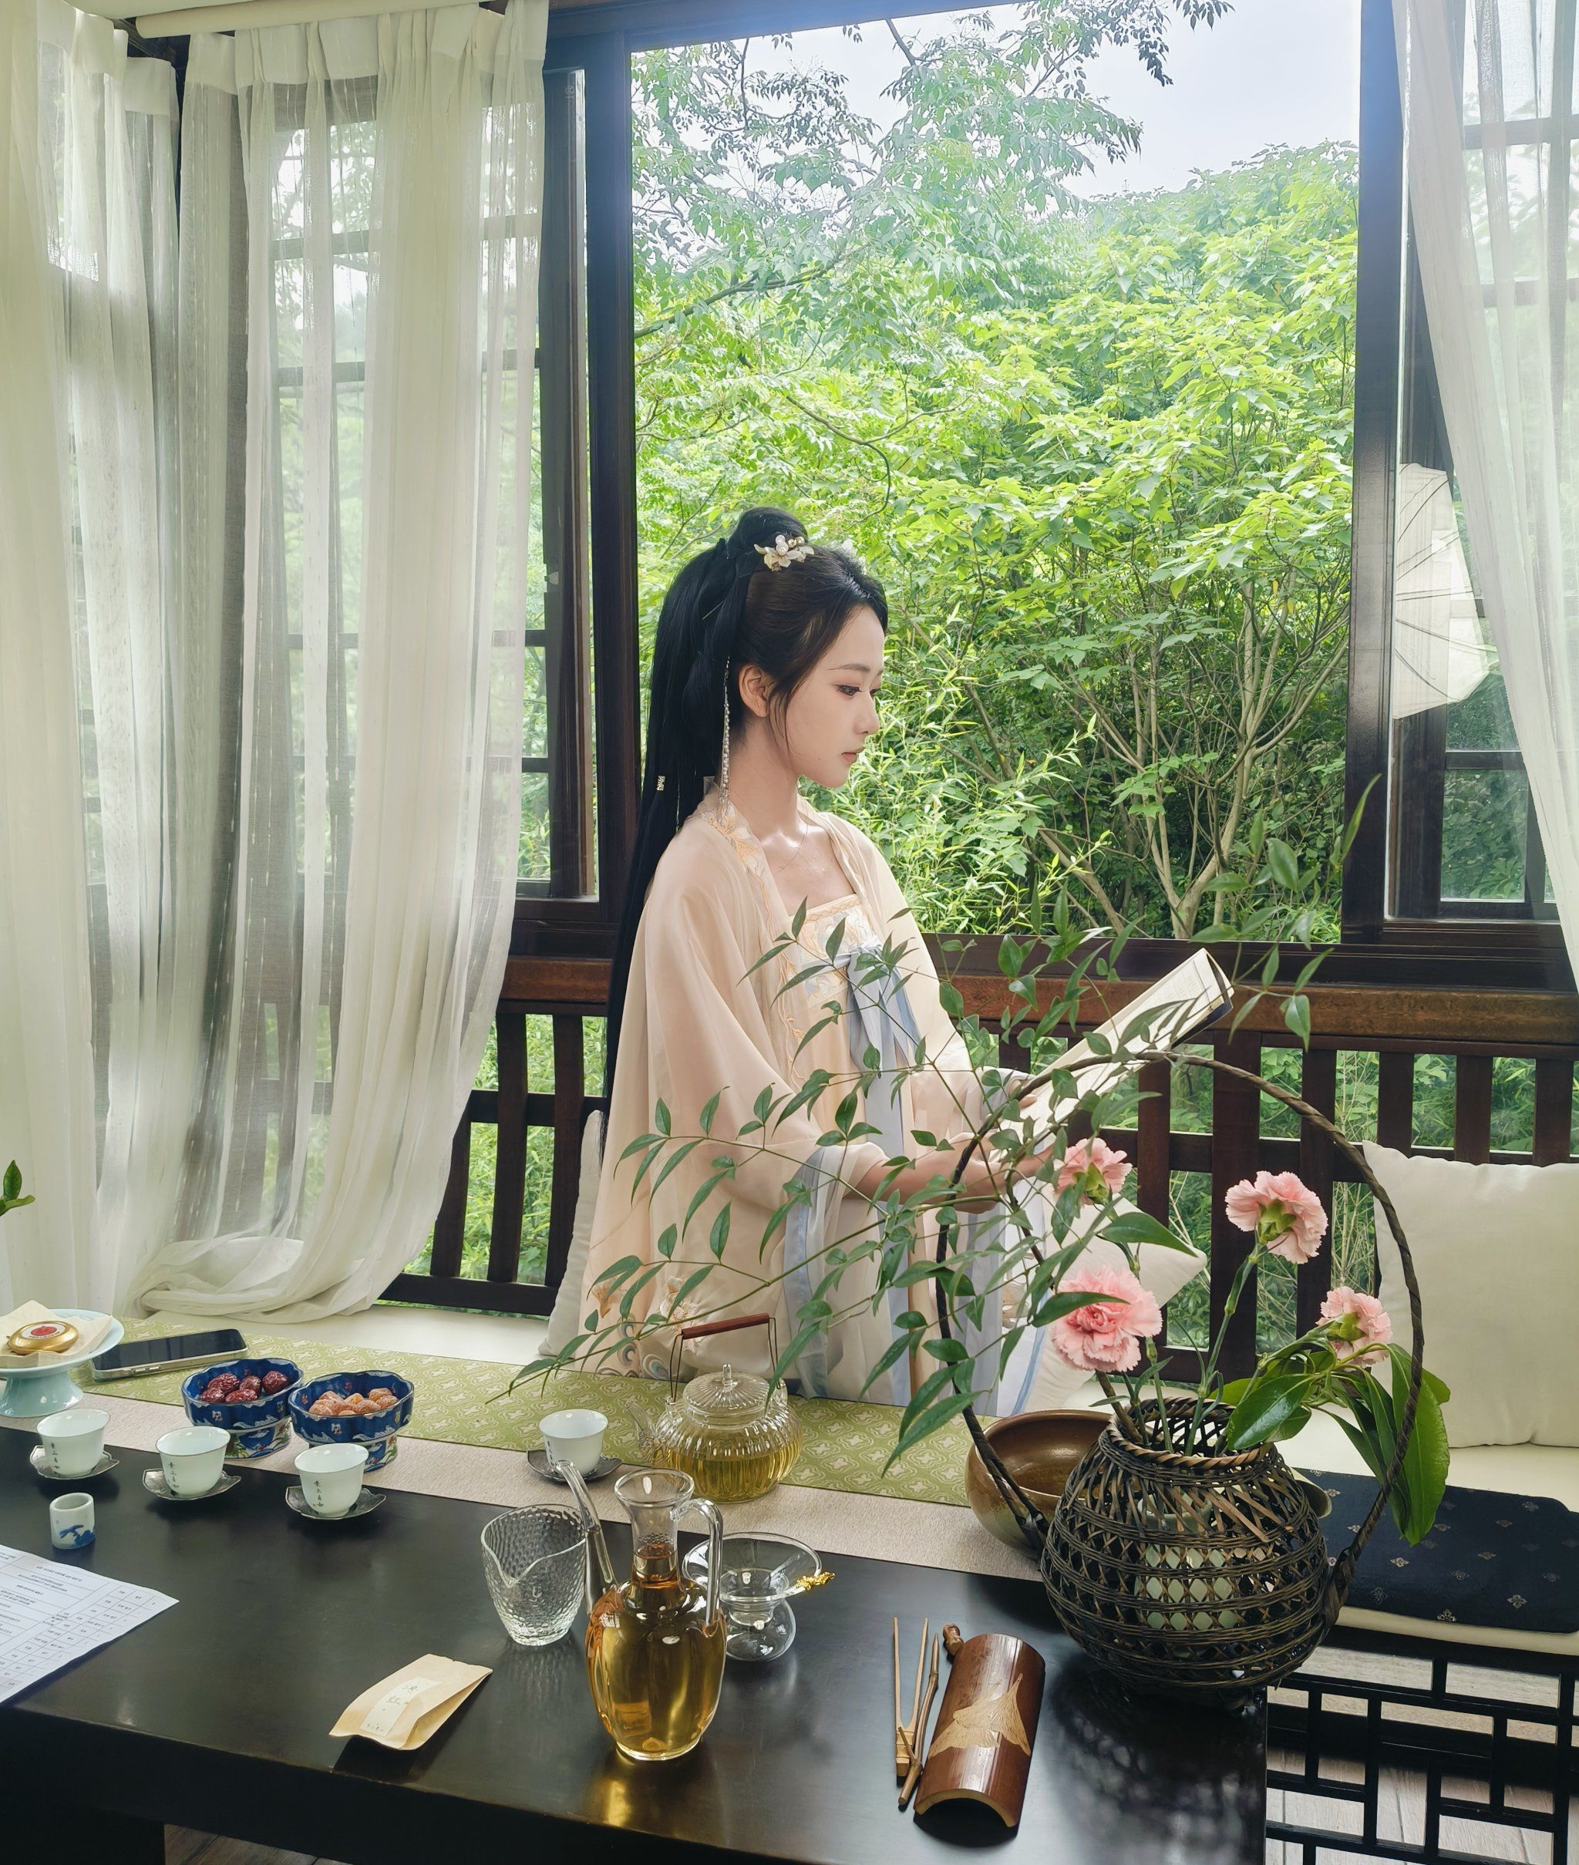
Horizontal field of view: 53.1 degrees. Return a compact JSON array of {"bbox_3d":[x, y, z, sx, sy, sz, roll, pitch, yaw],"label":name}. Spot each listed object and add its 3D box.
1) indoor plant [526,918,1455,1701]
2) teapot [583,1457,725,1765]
[{"bbox_3d":[0.140,0.242,1.100,0.600,0.520,0.370,1,4,17],"label":"indoor plant"},{"bbox_3d":[-0.093,0.426,0.997,0.113,0.163,0.088,2,5,30],"label":"teapot"}]

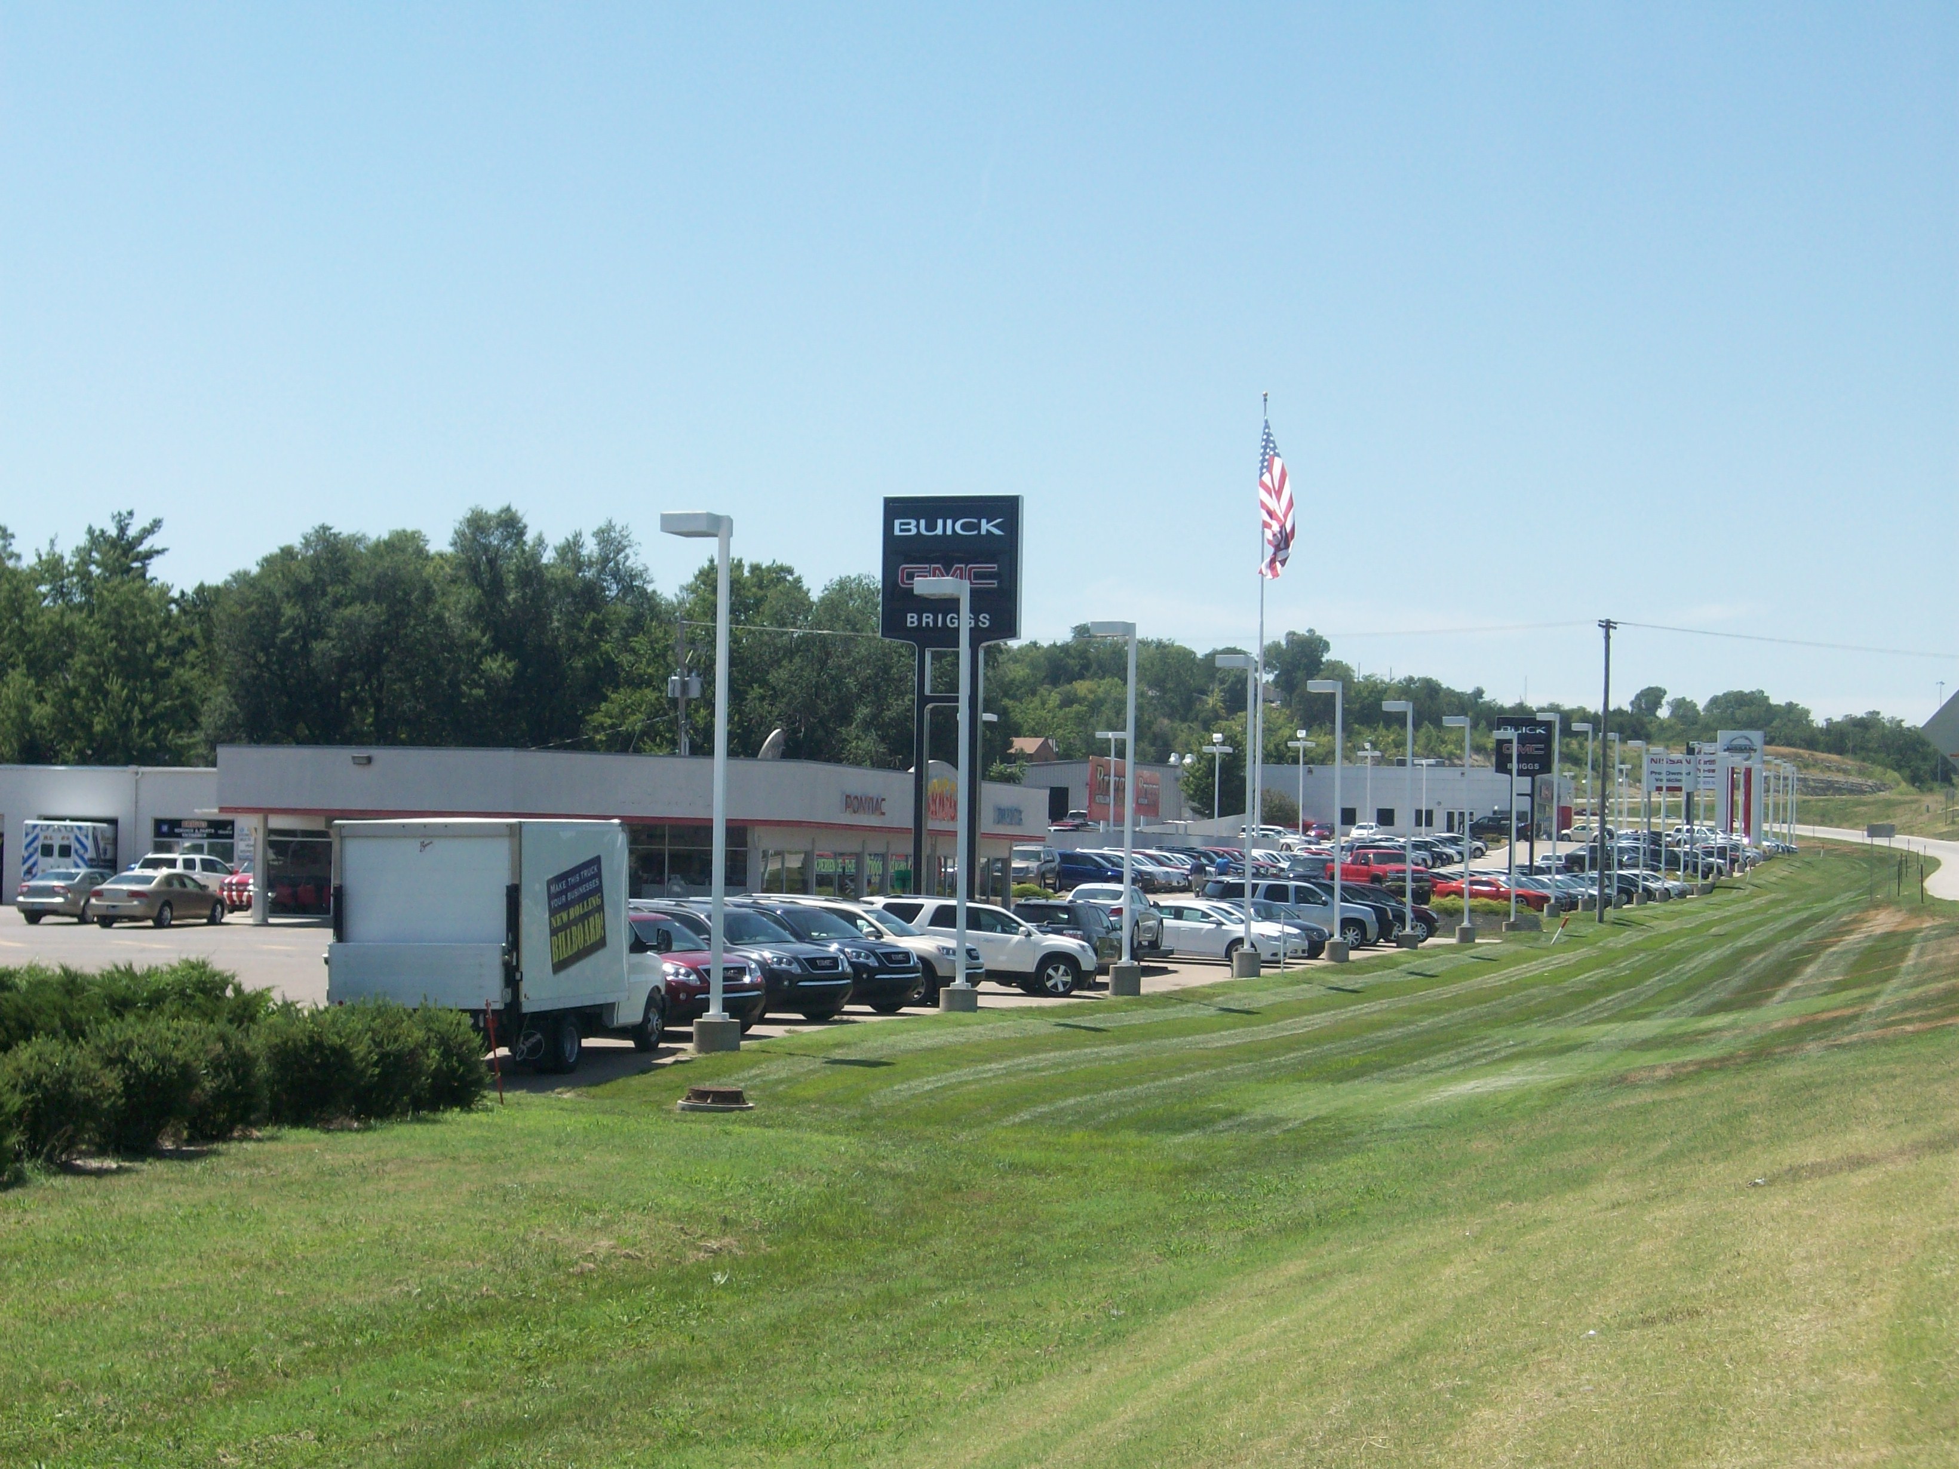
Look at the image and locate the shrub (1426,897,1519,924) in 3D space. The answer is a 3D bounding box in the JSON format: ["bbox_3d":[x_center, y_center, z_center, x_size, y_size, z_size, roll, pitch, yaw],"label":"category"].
[{"bbox_3d":[16.650,5.937,126.000,3.200,0.900,1.500,0,-2,15],"label":"shrub"}]

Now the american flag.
[{"bbox_3d":[15.898,-12.661,200.000,1.850,8.400,0.900,1,-2,0],"label":"american flag"}]

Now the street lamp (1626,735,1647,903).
[{"bbox_3d":[28.460,3.834,162.192,1.130,7.070,0.610,0,-2,15],"label":"street lamp"}]

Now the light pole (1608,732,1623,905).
[{"bbox_3d":[29.276,3.934,173.100,1.000,8.000,0.450,0,-2,15],"label":"light pole"}]

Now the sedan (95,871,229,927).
[{"bbox_3d":[-21.942,4.405,100.000,1.870,1.480,5.100,0,-2,15],"label":"sedan"}]

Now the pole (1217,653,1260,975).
[{"bbox_3d":[5.668,1.776,81.950,1.130,7.070,0.610,0,-2,15],"label":"pole"}]

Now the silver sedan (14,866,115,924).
[{"bbox_3d":[-23.429,4.270,98.500,1.860,1.460,5.000,0,-2,18],"label":"silver sedan"}]

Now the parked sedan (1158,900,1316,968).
[{"bbox_3d":[5.241,4.972,93.700,4.950,1.490,1.850,0,-2,14],"label":"parked sedan"}]

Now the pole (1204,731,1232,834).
[{"bbox_3d":[13.572,3.317,213.000,1.550,6.700,0.700,0,-2,15],"label":"pole"}]

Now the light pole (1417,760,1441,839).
[{"bbox_3d":[35.906,5.355,300.099,1.800,6.750,0.500,1,-2,0],"label":"light pole"}]

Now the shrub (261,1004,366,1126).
[{"bbox_3d":[-6.522,3.250,36.546,1.050,1.180,1.050,1,-2,0],"label":"shrub"}]

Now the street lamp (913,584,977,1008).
[{"bbox_3d":[-0.515,0.971,60.930,1.130,7.070,0.610,0,-2,15],"label":"street lamp"}]

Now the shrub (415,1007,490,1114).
[{"bbox_3d":[-5.351,3.291,37.800,0.850,1.100,0.900,1,-2,0],"label":"shrub"}]

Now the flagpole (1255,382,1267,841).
[{"bbox_3d":[15.116,-6.202,200.356,0.300,24.300,0.300,1,-2,0],"label":"flagpole"}]

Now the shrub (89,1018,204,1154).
[{"bbox_3d":[-7.668,3.235,34.400,1.100,1.250,1.100,1,-2,-12],"label":"shrub"}]

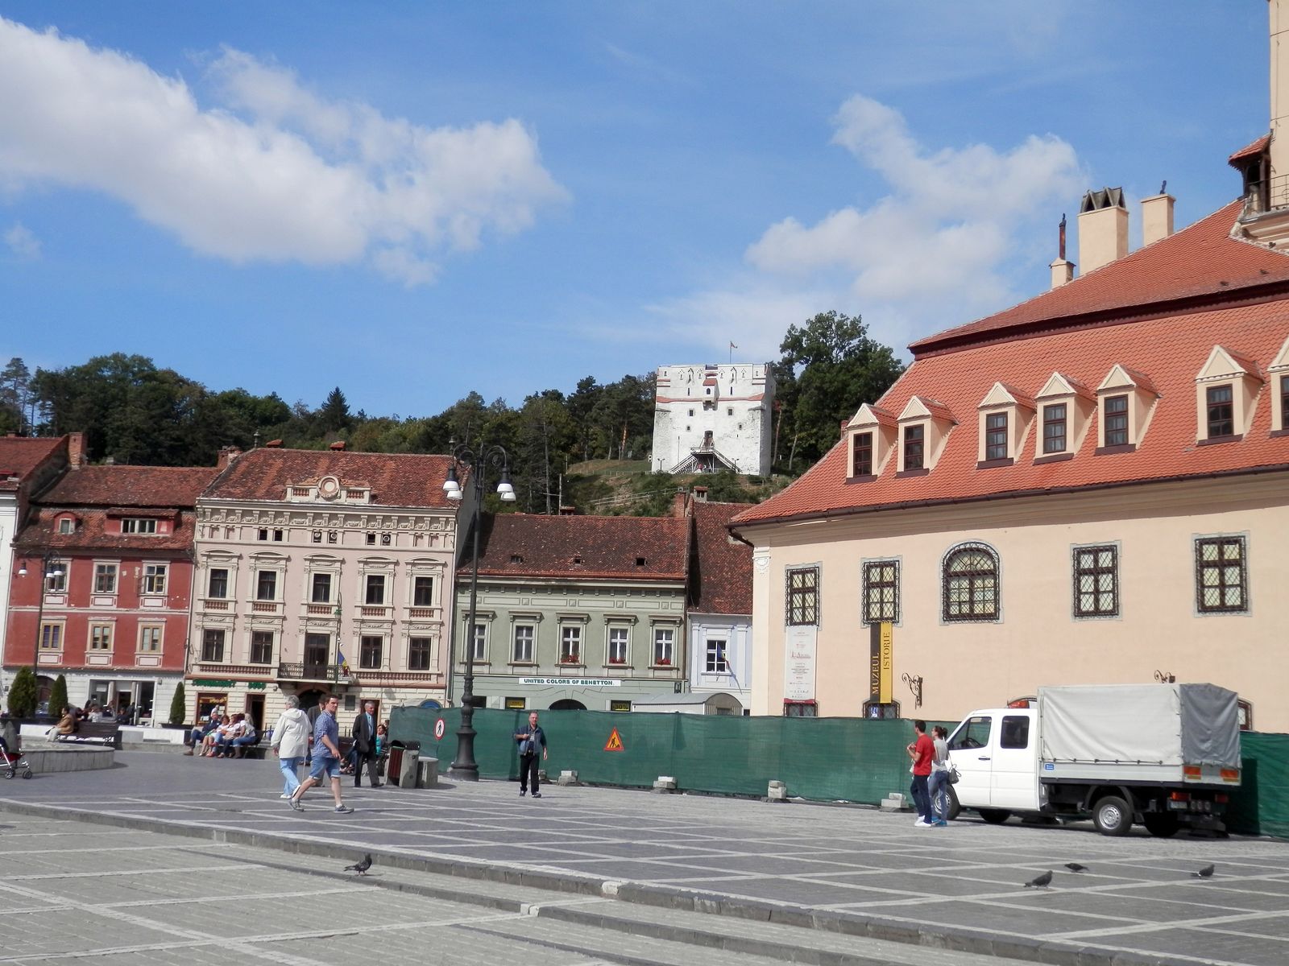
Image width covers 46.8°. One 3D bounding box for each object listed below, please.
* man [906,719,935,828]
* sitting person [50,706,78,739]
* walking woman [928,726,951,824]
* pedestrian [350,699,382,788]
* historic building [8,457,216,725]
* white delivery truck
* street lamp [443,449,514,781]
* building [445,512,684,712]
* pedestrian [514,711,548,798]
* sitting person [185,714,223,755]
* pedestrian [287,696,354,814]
[{"bbox_3d":[4.698,4.942,25.313,0.420,1.790,0.460,-6,-12,37],"label":"man"},{"bbox_3d":[-18.911,7.885,48.393,0.850,1.260,0.550,9,-12,-36],"label":"sitting person"},{"bbox_3d":[5.000,4.979,25.284,0.380,1.670,0.420,-7,-13,42],"label":"walking woman"},{"bbox_3d":[-5.627,5.332,30.445,0.420,1.714,0.520,-7,-13,41],"label":"pedestrian"},{"bbox_3d":[-31.560,7.048,93.155,10.740,16.450,12.000,1,-10,2],"label":"historic building"},{"bbox_3d":[7.726,5.064,27.492,2.069,2.620,5.812,11,-14,-41],"label":"white delivery truck"},{"bbox_3d":[-4.346,3.148,37.626,1.750,8.551,1.750,2,-10,0],"label":"street lamp"},{"bbox_3d":[-4.119,9.018,92.310,13.460,14.000,11.000,1,-10,2],"label":"building"},{"bbox_3d":[-2.391,5.702,31.292,0.660,1.770,0.450,2,-10,-4],"label":"pedestrian"},{"bbox_3d":[-13.178,7.506,44.451,0.950,1.260,0.600,10,-13,-39],"label":"sitting person"},{"bbox_3d":[-4.929,4.127,22.607,0.900,1.760,0.520,-2,-10,20],"label":"pedestrian"}]

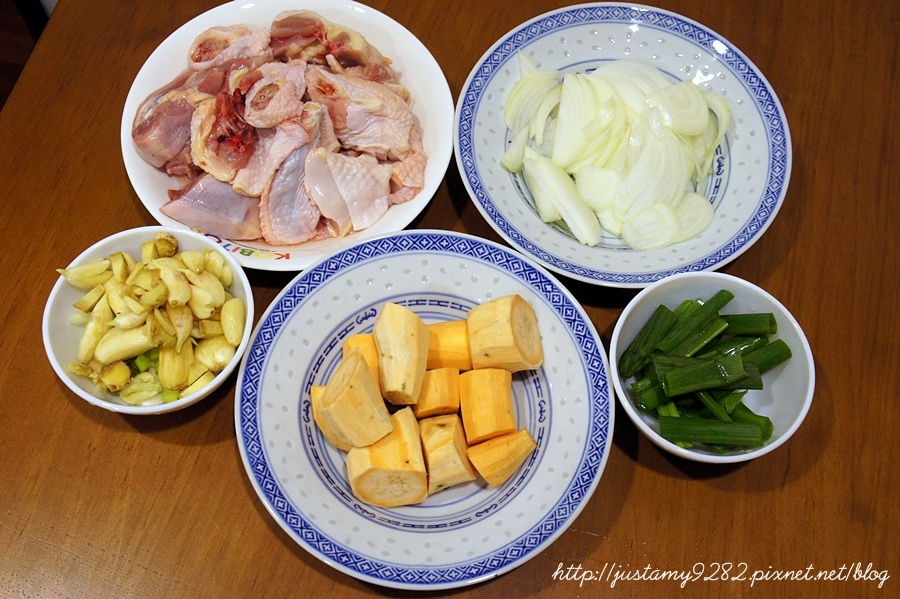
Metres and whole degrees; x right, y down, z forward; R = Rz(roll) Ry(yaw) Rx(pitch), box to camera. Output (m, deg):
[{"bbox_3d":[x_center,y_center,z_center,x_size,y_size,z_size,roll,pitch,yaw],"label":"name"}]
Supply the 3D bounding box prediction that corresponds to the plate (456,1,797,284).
[{"bbox_3d":[0.114,-0.102,0.678,0.224,0.032,0.224,0,66,0],"label":"plate"}]

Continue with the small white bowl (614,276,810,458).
[{"bbox_3d":[0.151,0.048,0.600,0.120,0.054,0.120,0,66,0],"label":"small white bowl"}]

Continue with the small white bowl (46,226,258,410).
[{"bbox_3d":[-0.176,0.020,0.610,0.122,0.054,0.122,0,66,0],"label":"small white bowl"}]

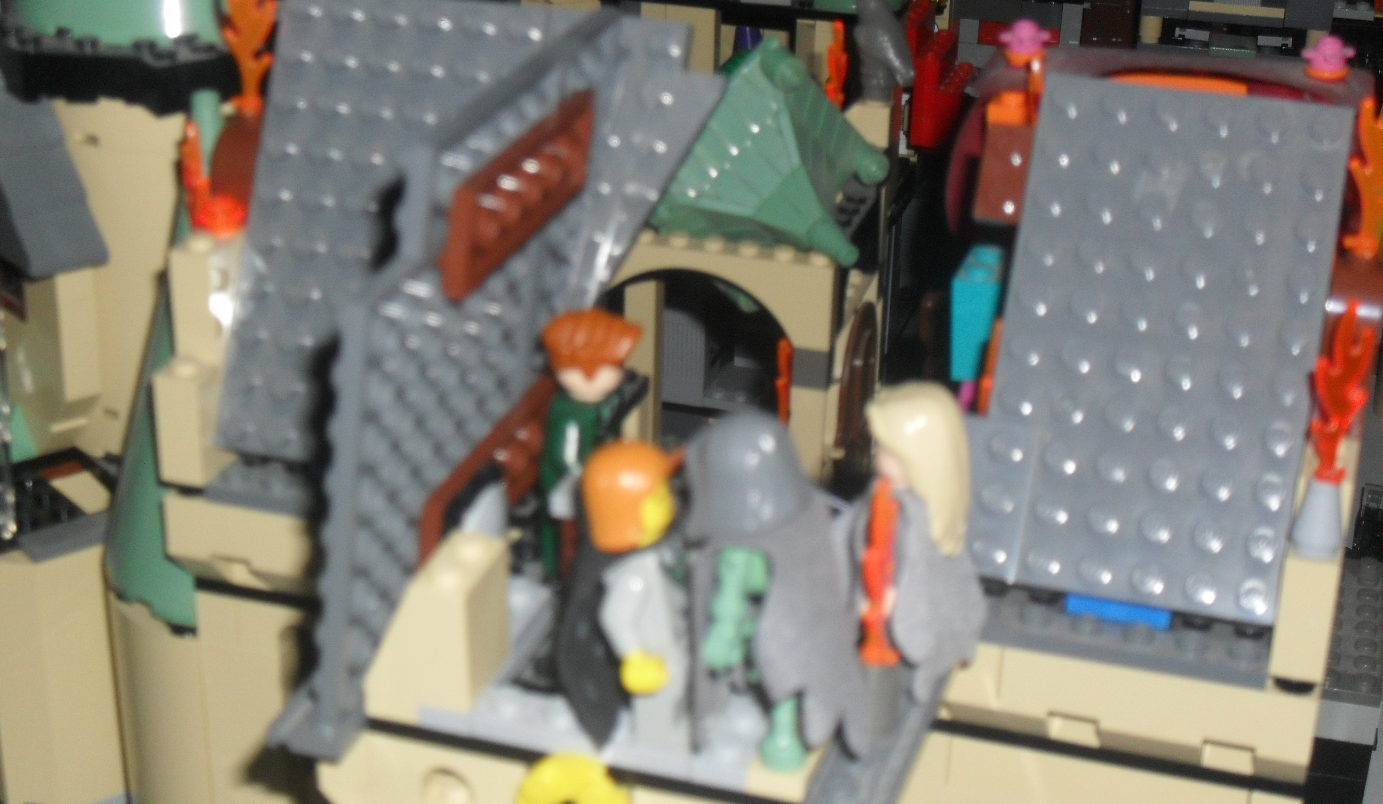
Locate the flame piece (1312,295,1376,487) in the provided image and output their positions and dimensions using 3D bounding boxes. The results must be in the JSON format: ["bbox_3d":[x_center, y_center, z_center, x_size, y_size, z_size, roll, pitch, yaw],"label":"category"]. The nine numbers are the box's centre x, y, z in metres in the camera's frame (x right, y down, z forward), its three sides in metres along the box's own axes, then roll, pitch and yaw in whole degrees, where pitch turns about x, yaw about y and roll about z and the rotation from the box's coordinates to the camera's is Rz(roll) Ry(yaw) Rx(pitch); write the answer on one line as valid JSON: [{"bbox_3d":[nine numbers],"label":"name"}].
[{"bbox_3d":[0.095,-0.002,0.332,0.004,0.029,0.011,-19,33,-34],"label":"flame piece"}]

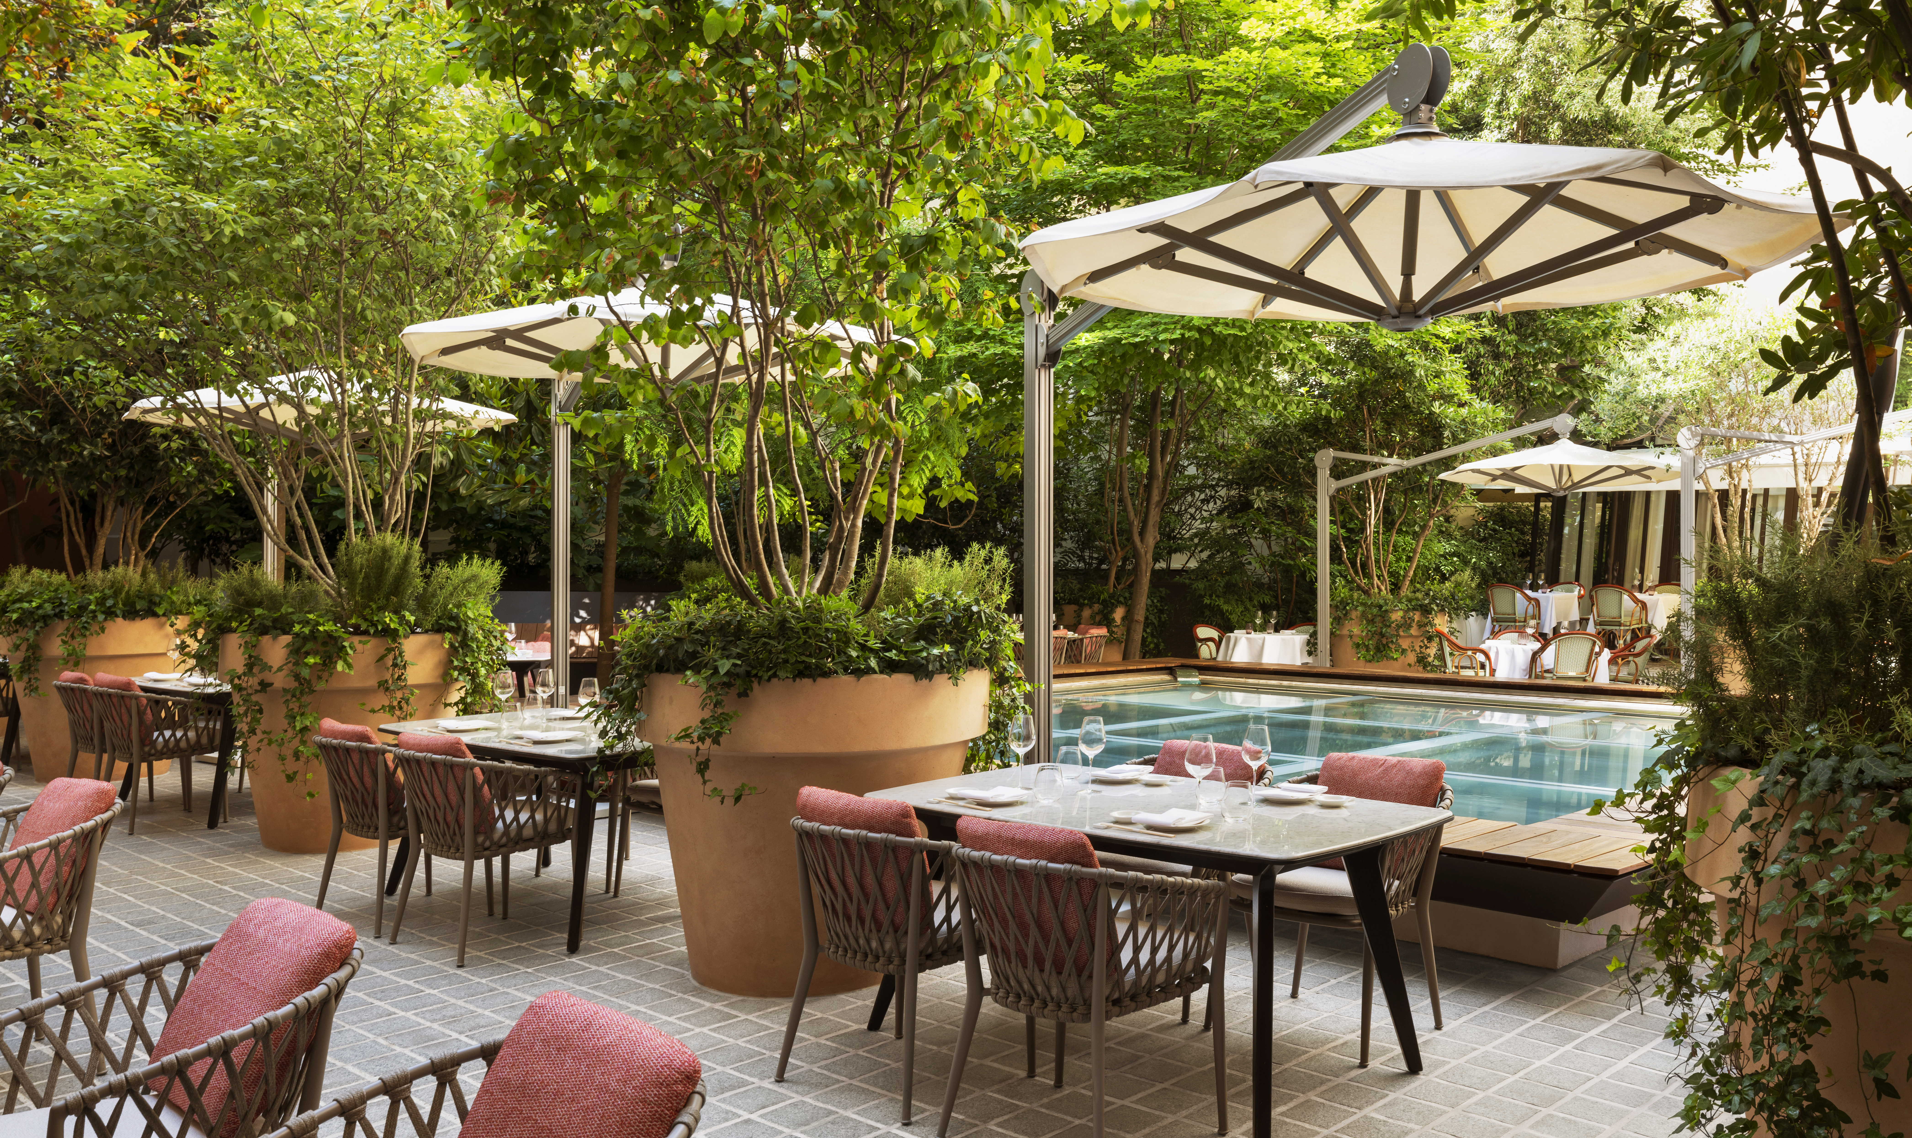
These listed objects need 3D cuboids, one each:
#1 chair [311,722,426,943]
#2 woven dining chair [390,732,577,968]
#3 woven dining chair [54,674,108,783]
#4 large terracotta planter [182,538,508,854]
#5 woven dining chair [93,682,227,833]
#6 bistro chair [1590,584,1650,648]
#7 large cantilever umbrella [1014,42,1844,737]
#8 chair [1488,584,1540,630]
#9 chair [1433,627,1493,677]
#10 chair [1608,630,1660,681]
[{"bbox_3d":[-2.306,1.042,6.228,0.560,0.820,0.570,0,0,41],"label":"chair"},{"bbox_3d":[-1.837,1.044,5.810,0.560,0.820,0.570,0,0,41],"label":"woven dining chair"},{"bbox_3d":[-4.960,1.044,8.884,0.570,0.800,0.570,0,0,42],"label":"woven dining chair"},{"bbox_3d":[-3.270,0.644,7.970,1.680,1.600,1.650,0,0,0],"label":"large terracotta planter"},{"bbox_3d":[-4.530,1.045,8.484,0.570,0.800,0.570,0,0,42],"label":"woven dining chair"},{"bbox_3d":[7.010,0.602,15.700,0.580,0.860,0.580,0,0,44],"label":"bistro chair"},{"bbox_3d":[1.186,-0.124,5.225,2.400,3.160,3.330,0,0,-32],"label":"large cantilever umbrella"},{"bbox_3d":[6.260,0.600,16.700,0.580,0.860,0.580,0,0,44],"label":"chair"},{"bbox_3d":[4.985,1.004,14.600,0.580,0.850,0.580,0,0,13],"label":"chair"},{"bbox_3d":[6.150,0.993,13.604,0.590,0.870,0.590,0,0,8],"label":"chair"}]

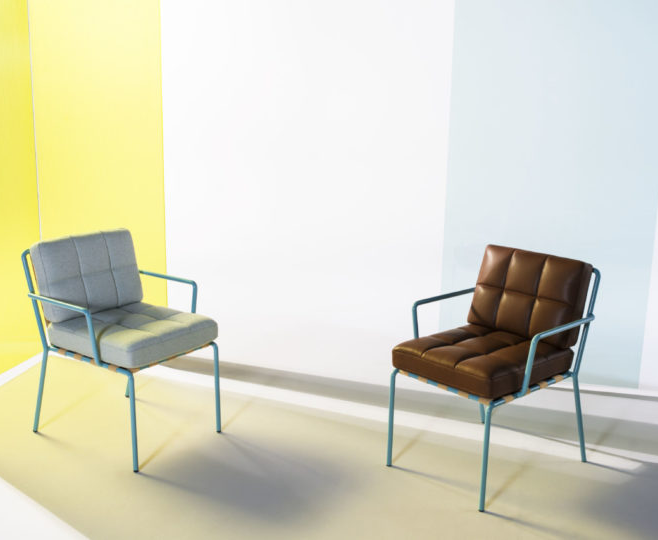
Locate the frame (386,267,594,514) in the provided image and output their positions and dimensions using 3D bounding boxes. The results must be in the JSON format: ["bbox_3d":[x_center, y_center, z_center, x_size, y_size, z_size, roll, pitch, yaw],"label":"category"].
[{"bbox_3d":[0.607,0.352,2.960,0.625,0.803,0.563,-10,16,-41],"label":"frame"}]

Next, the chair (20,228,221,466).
[{"bbox_3d":[-0.830,0.292,3.207,0.625,0.777,0.563,10,15,35],"label":"chair"}]

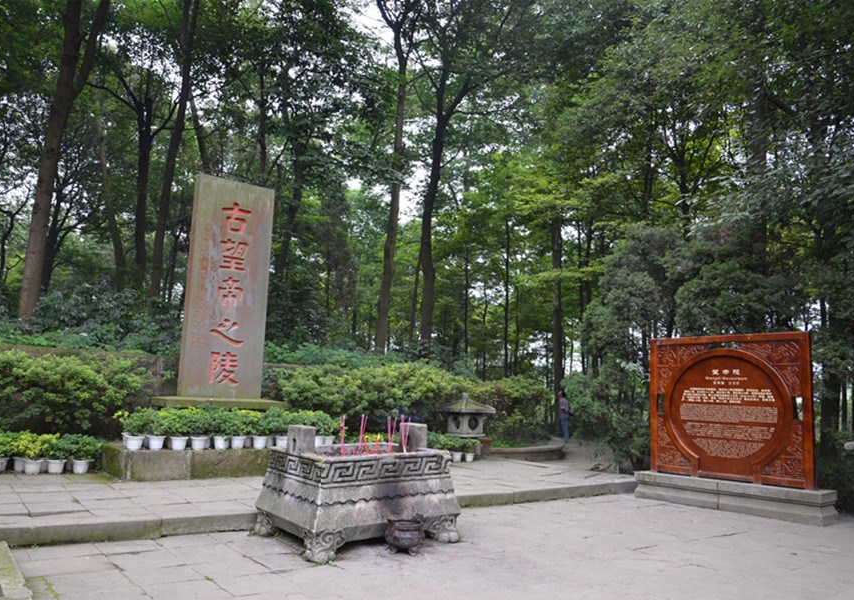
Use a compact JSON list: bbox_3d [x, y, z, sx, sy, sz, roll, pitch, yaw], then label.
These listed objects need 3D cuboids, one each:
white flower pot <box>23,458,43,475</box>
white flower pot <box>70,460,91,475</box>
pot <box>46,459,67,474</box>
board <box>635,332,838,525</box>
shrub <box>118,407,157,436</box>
[{"bbox_3d":[-5.554,2.359,8.504,0.235,0.200,0.235,8,-11,-31],"label":"white flower pot"},{"bbox_3d":[-4.976,2.393,8.657,0.255,0.195,0.255,10,-12,-37],"label":"white flower pot"},{"bbox_3d":[-5.320,2.392,8.640,0.235,0.200,0.235,8,-11,-30],"label":"pot"},{"bbox_3d":[4.584,1.877,9.275,0.520,2.619,2.635,11,-12,-39],"label":"board"},{"bbox_3d":[-3.966,1.671,8.219,0.531,0.425,0.480,10,-12,-37],"label":"shrub"}]

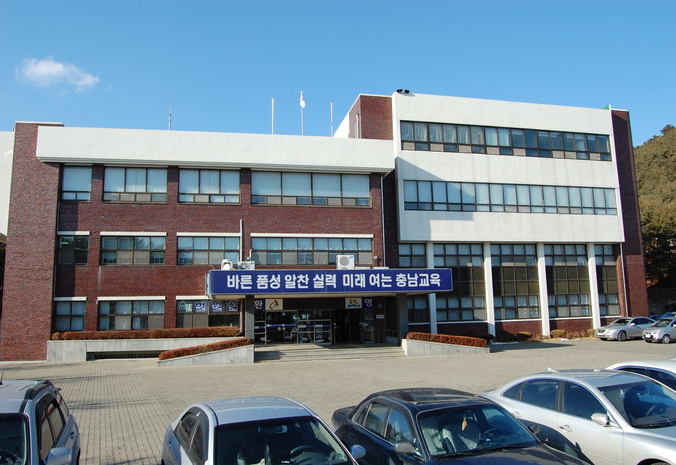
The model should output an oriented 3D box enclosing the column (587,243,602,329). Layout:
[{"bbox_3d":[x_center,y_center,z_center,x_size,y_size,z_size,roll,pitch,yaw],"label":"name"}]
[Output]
[{"bbox_3d":[19.149,4.141,39.270,0.450,6.741,0.420,1,-8,-14],"label":"column"}]

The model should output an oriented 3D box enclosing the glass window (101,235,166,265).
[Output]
[{"bbox_3d":[-11.786,1.010,30.275,3.679,1.752,0.150,1,-9,-12],"label":"glass window"}]

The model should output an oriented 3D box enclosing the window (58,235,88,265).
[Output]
[{"bbox_3d":[-14.938,0.979,29.661,1.661,1.740,0.150,1,-9,-12],"label":"window"}]

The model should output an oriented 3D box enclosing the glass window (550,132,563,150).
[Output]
[{"bbox_3d":[15.548,-6.473,37.355,1.001,1.379,0.120,0,-8,-12],"label":"glass window"}]

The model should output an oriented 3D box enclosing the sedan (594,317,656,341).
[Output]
[{"bbox_3d":[18.954,6.257,34.069,4.750,1.450,1.820,1,-8,-18],"label":"sedan"}]

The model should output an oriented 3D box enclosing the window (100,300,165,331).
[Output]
[{"bbox_3d":[-11.972,4.853,30.477,3.632,1.724,0.120,0,-8,-11],"label":"window"}]

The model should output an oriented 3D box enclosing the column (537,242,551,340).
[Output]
[{"bbox_3d":[14.946,4.178,38.058,0.420,6.878,0.420,1,-9,-12],"label":"column"}]

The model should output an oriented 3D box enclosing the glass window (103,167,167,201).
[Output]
[{"bbox_3d":[-11.517,-2.682,29.882,3.444,2.034,0.120,0,-8,-12],"label":"glass window"}]

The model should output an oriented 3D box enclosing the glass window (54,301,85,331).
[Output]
[{"bbox_3d":[-14.669,4.535,28.650,1.685,1.717,0.120,1,-7,-12],"label":"glass window"}]

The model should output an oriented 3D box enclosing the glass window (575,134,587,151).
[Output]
[{"bbox_3d":[18.453,-6.827,39.781,1.100,1.338,0.100,1,-8,-14],"label":"glass window"}]

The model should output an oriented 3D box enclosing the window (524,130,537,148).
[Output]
[{"bbox_3d":[14.299,-6.843,38.793,1.087,1.459,0.100,1,-8,-14],"label":"window"}]

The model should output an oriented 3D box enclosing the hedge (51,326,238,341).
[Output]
[{"bbox_3d":[-10.592,5.692,29.466,9.800,0.520,0.750,0,-8,-11],"label":"hedge"}]

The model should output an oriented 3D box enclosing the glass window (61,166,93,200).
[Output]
[{"bbox_3d":[-14.751,-2.764,29.580,1.710,2.126,0.120,1,-7,-12],"label":"glass window"}]

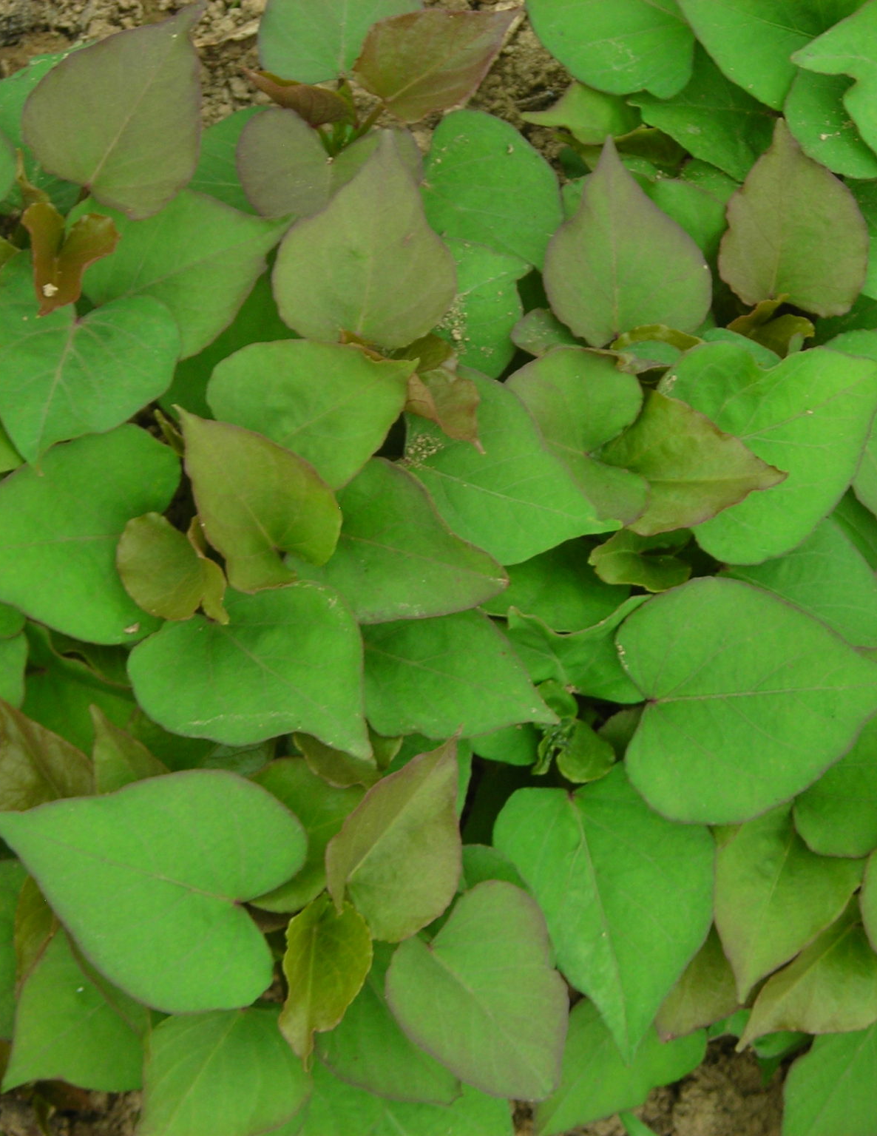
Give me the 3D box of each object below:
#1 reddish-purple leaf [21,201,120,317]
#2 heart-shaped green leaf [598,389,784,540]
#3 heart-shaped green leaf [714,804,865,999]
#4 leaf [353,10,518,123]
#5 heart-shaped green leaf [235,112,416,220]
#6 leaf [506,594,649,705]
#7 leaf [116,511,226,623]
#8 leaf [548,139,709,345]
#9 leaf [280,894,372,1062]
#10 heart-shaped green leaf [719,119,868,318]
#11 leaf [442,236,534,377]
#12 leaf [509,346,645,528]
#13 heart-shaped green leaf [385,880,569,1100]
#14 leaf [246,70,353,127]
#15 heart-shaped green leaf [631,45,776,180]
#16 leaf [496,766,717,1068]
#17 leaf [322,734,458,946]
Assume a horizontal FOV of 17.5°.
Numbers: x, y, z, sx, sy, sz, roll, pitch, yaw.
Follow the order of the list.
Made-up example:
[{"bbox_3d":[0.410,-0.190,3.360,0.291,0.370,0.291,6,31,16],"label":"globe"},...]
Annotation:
[{"bbox_3d":[-0.136,-0.114,1.048,0.035,0.022,0.041,11,90,0],"label":"reddish-purple leaf"},{"bbox_3d":[0.089,-0.038,1.018,0.067,0.022,0.054,3,78,-5],"label":"heart-shaped green leaf"},{"bbox_3d":[0.105,0.099,0.870,0.044,0.020,0.073,17,72,2],"label":"heart-shaped green leaf"},{"bbox_3d":[-0.001,-0.193,1.084,0.067,0.020,0.045,-33,70,-7],"label":"leaf"},{"bbox_3d":[-0.043,-0.152,1.106,0.073,0.020,0.076,2,57,2],"label":"heart-shaped green leaf"},{"bbox_3d":[0.049,0.029,1.007,0.050,0.025,0.043,-21,65,-10],"label":"leaf"},{"bbox_3d":[-0.093,0.000,0.990,0.035,0.025,0.039,-20,72,-1],"label":"leaf"},{"bbox_3d":[0.061,-0.106,0.932,0.054,0.018,0.071,-1,77,0],"label":"leaf"},{"bbox_3d":[-0.037,0.134,0.933,0.030,0.020,0.055,11,92,-6],"label":"leaf"},{"bbox_3d":[0.132,-0.130,1.055,0.055,0.018,0.076,-1,81,0],"label":"heart-shaped green leaf"},{"bbox_3d":[0.007,-0.098,1.075,0.060,0.018,0.055,-15,71,-9],"label":"leaf"},{"bbox_3d":[0.042,-0.045,0.921,0.069,0.020,0.052,24,75,10],"label":"leaf"},{"bbox_3d":[0.020,0.130,0.845,0.053,0.018,0.061,-37,78,-9],"label":"heart-shaped green leaf"},{"bbox_3d":[-0.053,-0.177,1.075,0.045,0.022,0.020,16,41,9],"label":"leaf"},{"bbox_3d":[0.107,-0.178,1.121,0.064,0.020,0.058,5,67,8],"label":"heart-shaped green leaf"},{"bbox_3d":[0.054,0.104,0.859,0.063,0.024,0.088,-11,77,-2],"label":"leaf"},{"bbox_3d":[-0.008,0.081,0.863,0.034,0.022,0.062,39,81,3],"label":"leaf"}]

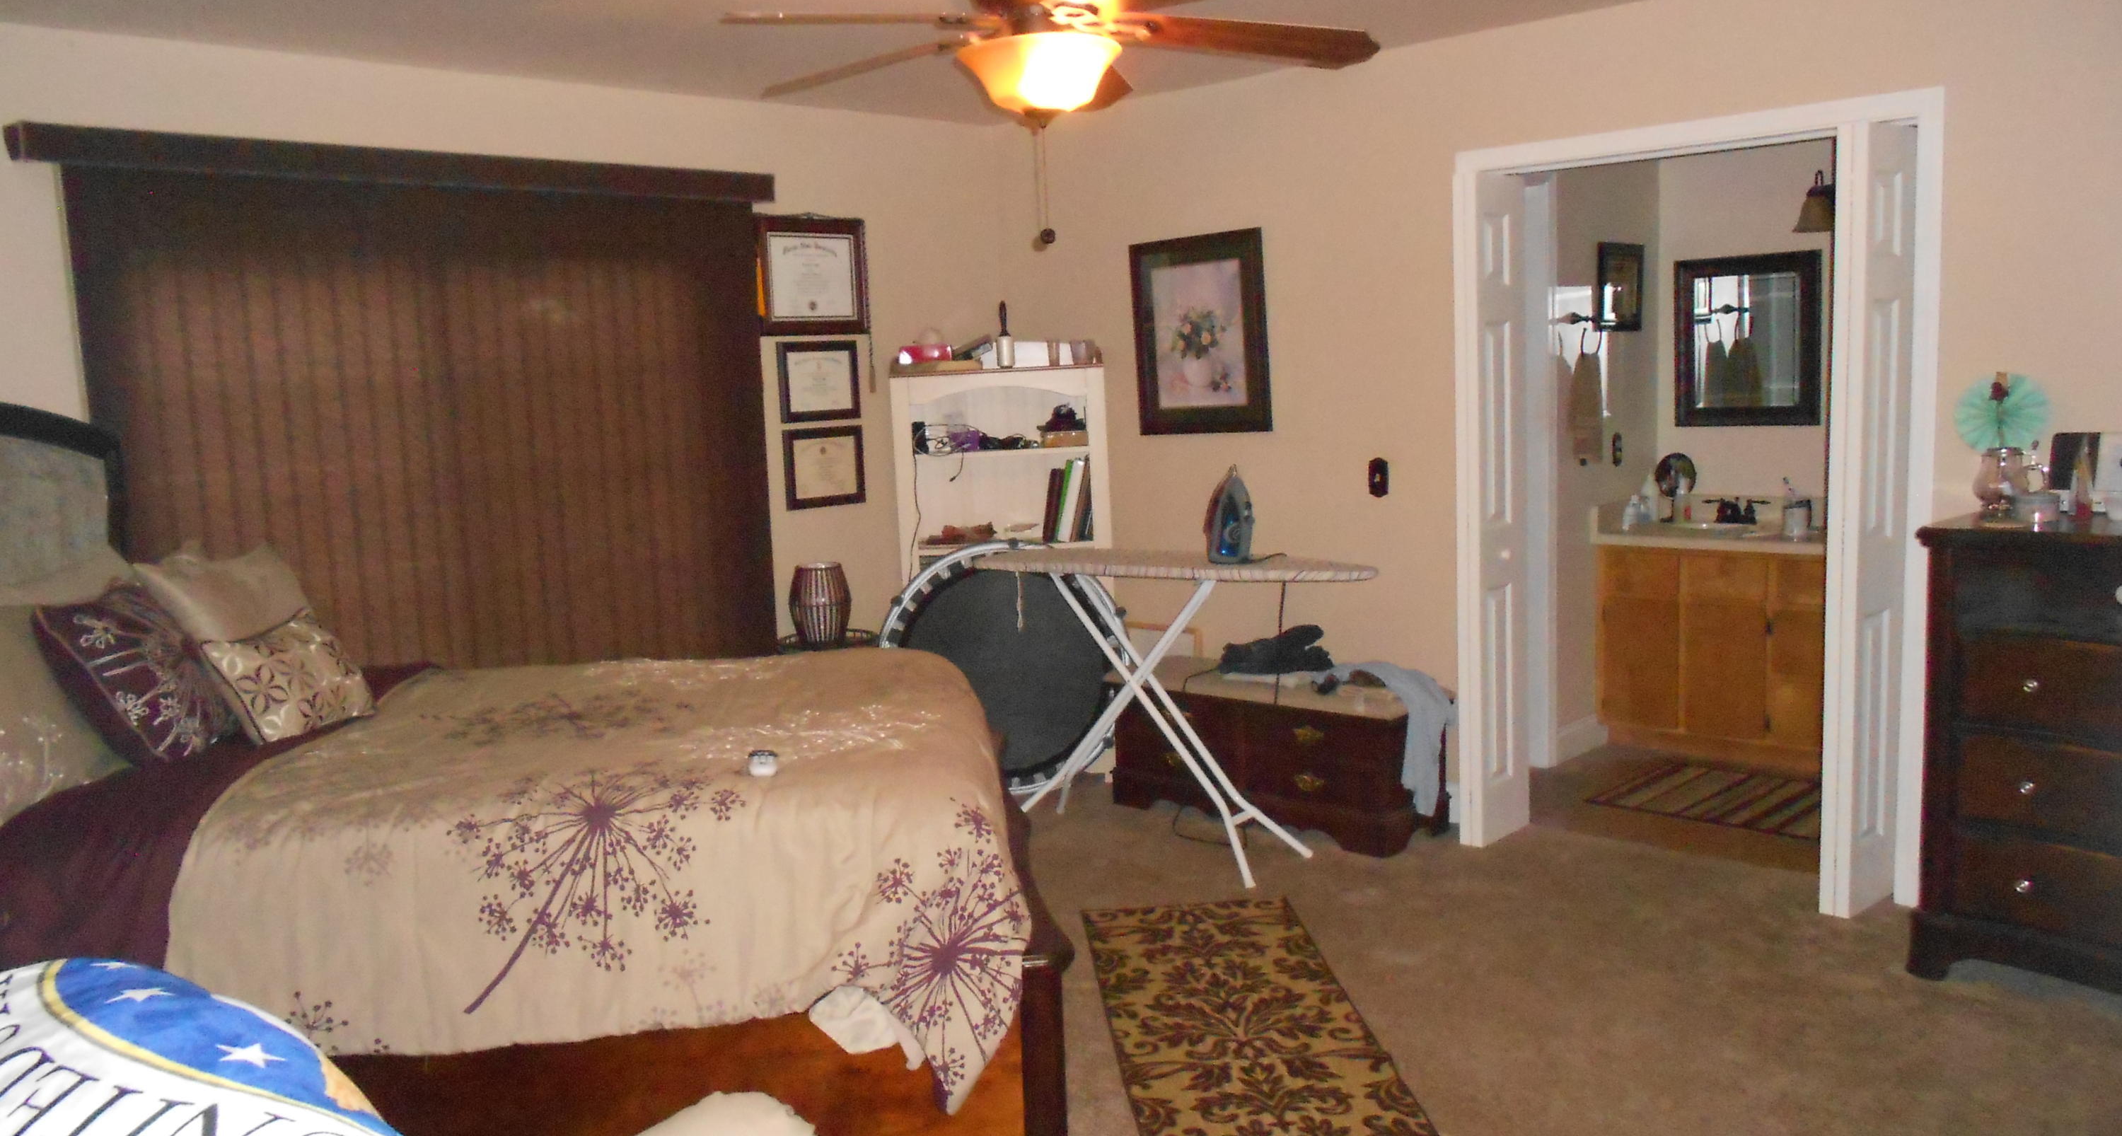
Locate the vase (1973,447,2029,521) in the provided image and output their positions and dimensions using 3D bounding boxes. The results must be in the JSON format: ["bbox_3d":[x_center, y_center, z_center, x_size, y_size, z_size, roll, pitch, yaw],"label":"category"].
[{"bbox_3d":[2.232,-0.202,3.776,0.115,0.170,0.115,4,10,43],"label":"vase"}]

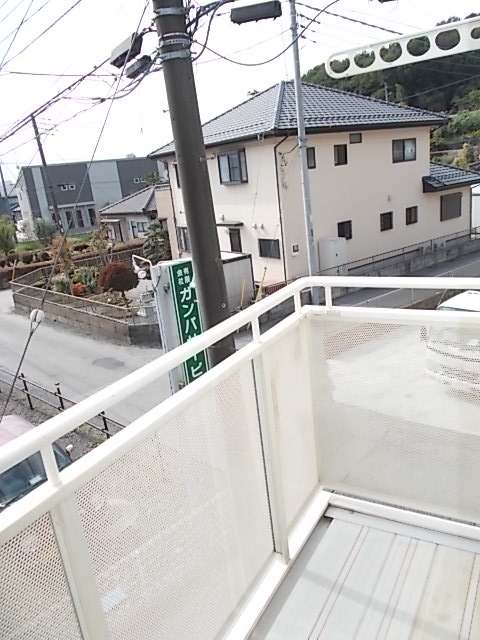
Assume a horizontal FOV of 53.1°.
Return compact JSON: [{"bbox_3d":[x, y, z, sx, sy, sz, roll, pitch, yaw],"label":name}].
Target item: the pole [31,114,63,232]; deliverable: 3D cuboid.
[{"bbox_3d":[-19.319,-14.209,48.432,0.400,12.040,0.400,-14,18,-18],"label":"pole"}]

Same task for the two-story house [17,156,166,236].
[{"bbox_3d":[-17.755,-15.626,60.114,17.500,7.900,6.500,-17,19,-31],"label":"two-story house"}]

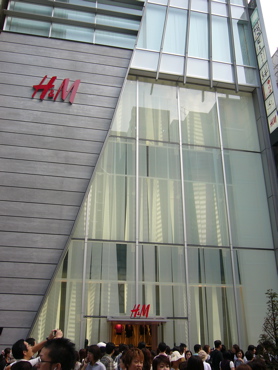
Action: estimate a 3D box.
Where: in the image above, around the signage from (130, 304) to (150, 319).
[{"bbox_3d":[0.073,5.754,17.032,0.925,0.576,0.100,5,-23,-11],"label":"signage"}]

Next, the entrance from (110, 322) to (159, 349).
[{"bbox_3d":[-0.246,7.553,16.756,2.176,2.491,0.500,5,-23,-11],"label":"entrance"}]

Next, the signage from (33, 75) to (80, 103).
[{"bbox_3d":[-4.388,-5.042,19.963,2.425,1.607,0.160,5,-23,-11],"label":"signage"}]

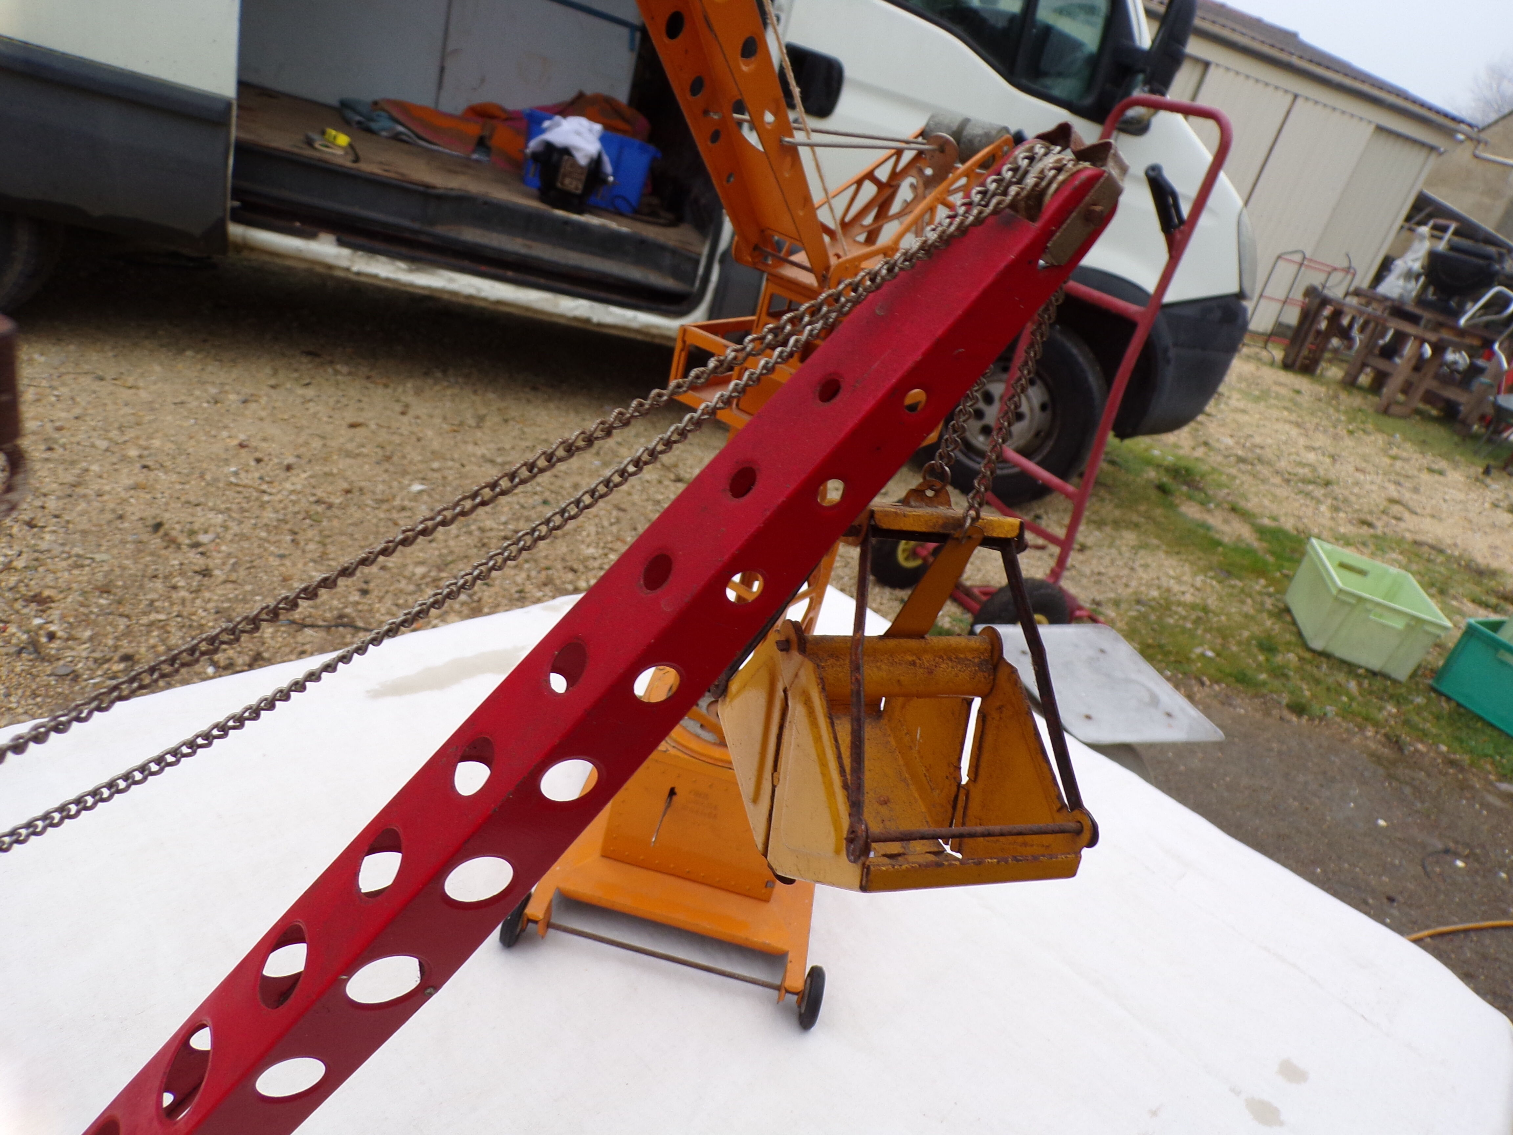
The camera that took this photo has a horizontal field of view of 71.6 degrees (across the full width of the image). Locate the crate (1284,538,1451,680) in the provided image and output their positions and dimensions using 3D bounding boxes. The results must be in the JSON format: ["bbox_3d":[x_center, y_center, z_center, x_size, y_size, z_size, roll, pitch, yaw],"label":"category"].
[{"bbox_3d":[2.184,0.154,3.801,0.370,0.254,0.500,21,26,8],"label":"crate"}]

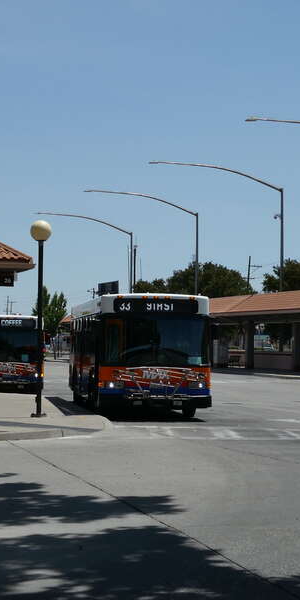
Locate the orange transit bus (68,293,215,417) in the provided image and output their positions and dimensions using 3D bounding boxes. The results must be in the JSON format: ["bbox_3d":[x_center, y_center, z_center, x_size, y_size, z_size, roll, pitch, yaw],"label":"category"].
[{"bbox_3d":[-0.588,1.541,34.267,2.600,2.920,12.100,0,-2,-7],"label":"orange transit bus"}]

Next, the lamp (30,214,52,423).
[{"bbox_3d":[-2.397,0.411,27.400,0.470,4.320,0.470,0,-2,0],"label":"lamp"}]

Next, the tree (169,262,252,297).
[{"bbox_3d":[5.129,1.506,106.034,7.600,9.200,7.400,0,-2,0],"label":"tree"}]

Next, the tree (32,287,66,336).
[{"bbox_3d":[-9.019,2.019,112.000,3.200,6.600,3.200,0,-2,0],"label":"tree"}]

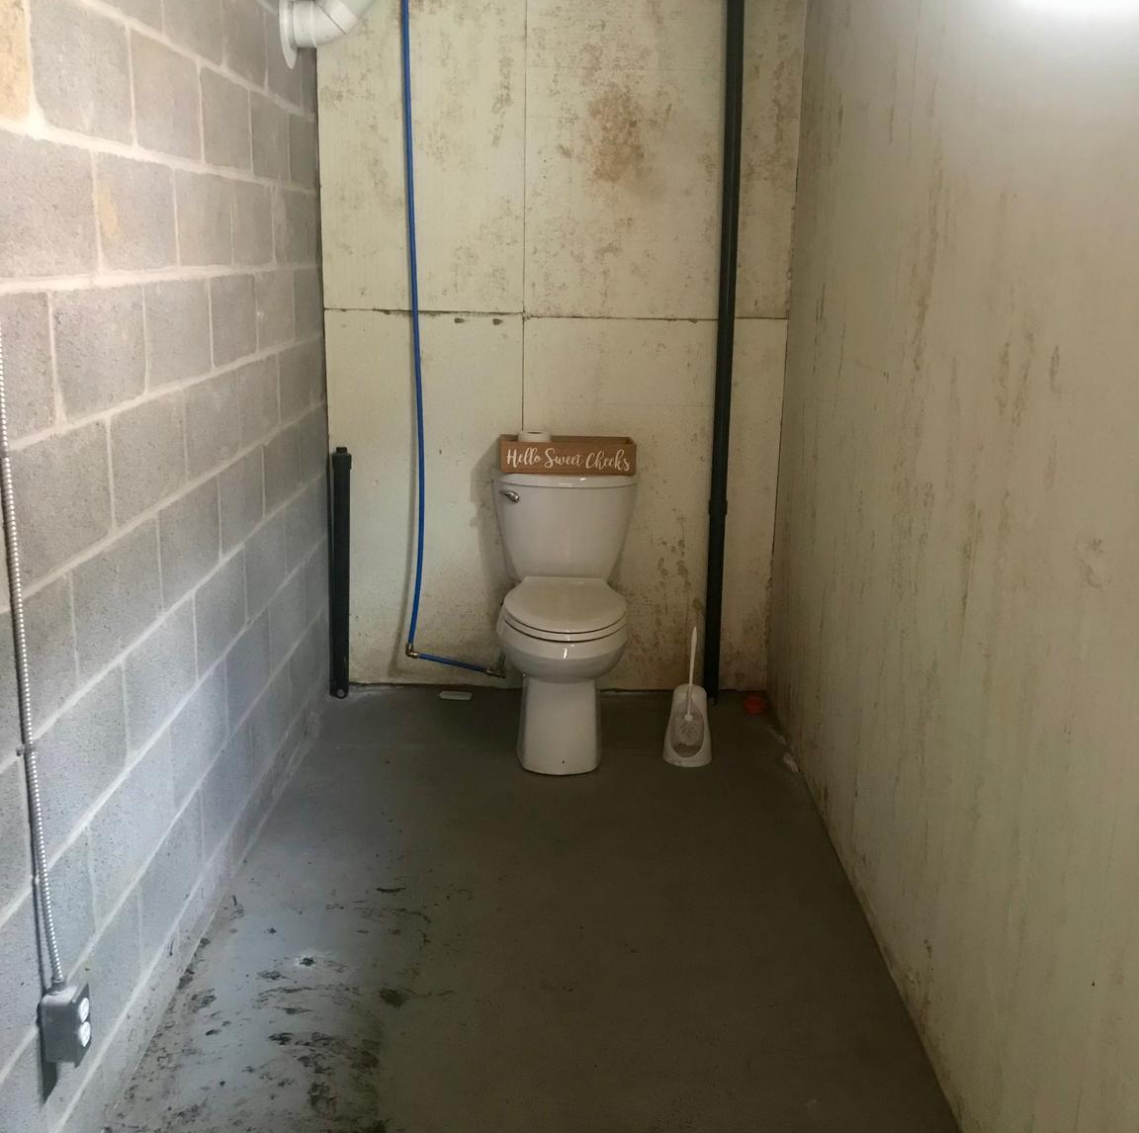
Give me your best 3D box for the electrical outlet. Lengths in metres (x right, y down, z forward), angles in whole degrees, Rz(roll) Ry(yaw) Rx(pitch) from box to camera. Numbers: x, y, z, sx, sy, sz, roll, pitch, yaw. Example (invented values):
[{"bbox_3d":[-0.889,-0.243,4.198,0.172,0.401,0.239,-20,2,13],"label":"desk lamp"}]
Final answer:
[{"bbox_3d":[-0.730,0.662,1.776,0.056,0.102,0.060,1,15,-1],"label":"electrical outlet"}]

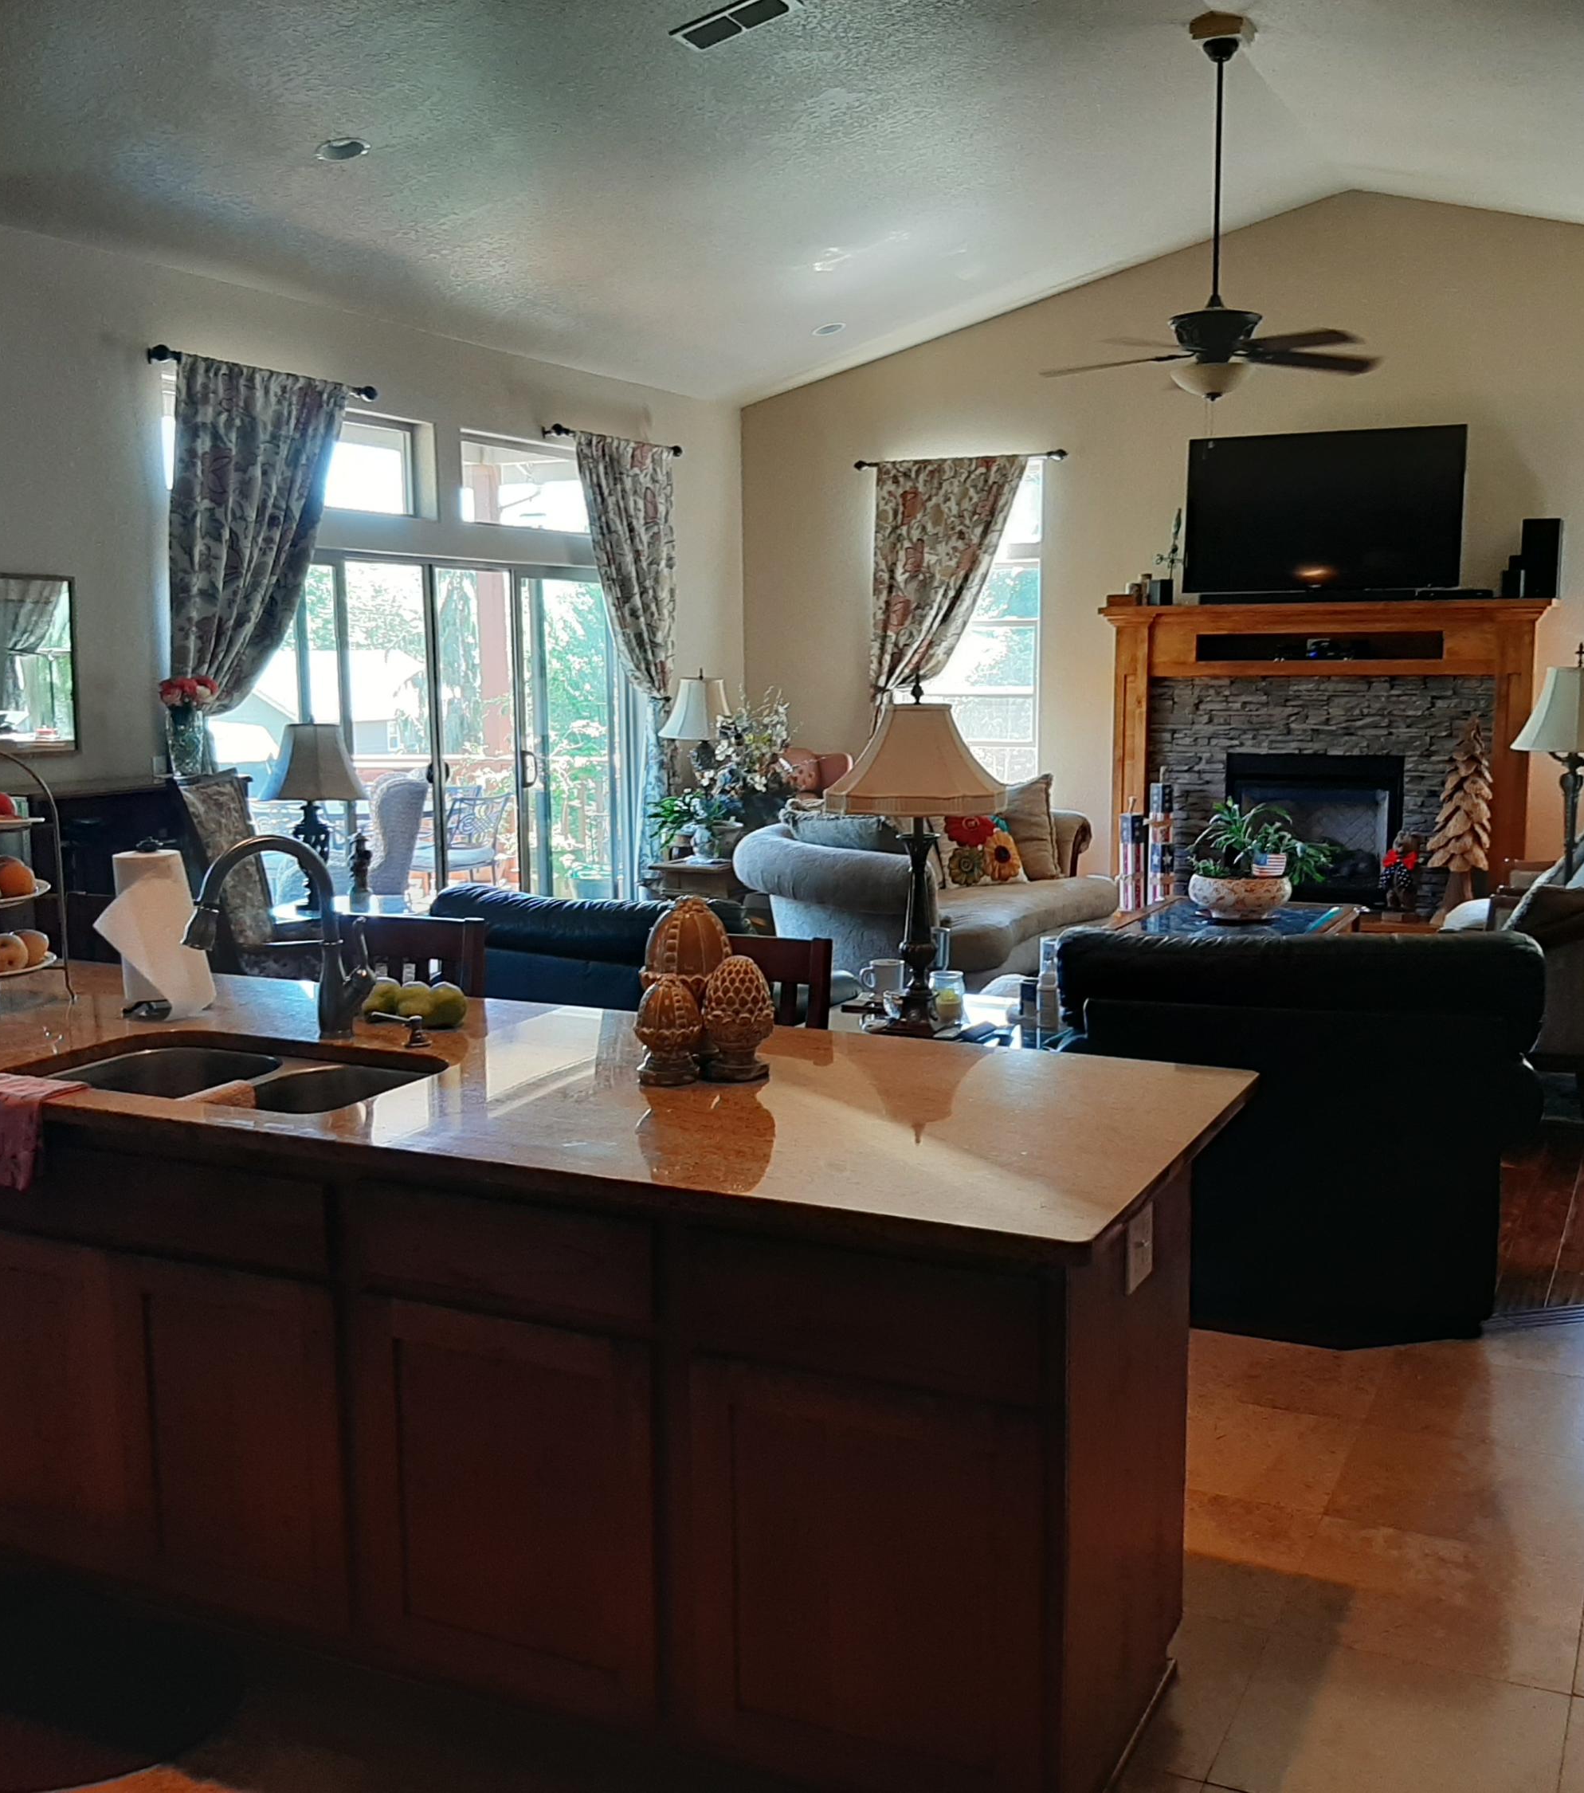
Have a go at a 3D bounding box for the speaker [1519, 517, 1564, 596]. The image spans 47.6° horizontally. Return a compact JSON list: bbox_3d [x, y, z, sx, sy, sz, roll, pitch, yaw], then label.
[{"bbox_3d":[3.717,-1.681,8.907,0.175,0.405,0.200,3,9,26],"label":"speaker"}]

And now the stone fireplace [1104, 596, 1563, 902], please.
[{"bbox_3d":[2.804,-0.637,9.559,2.270,1.796,0.400,3,8,26],"label":"stone fireplace"}]

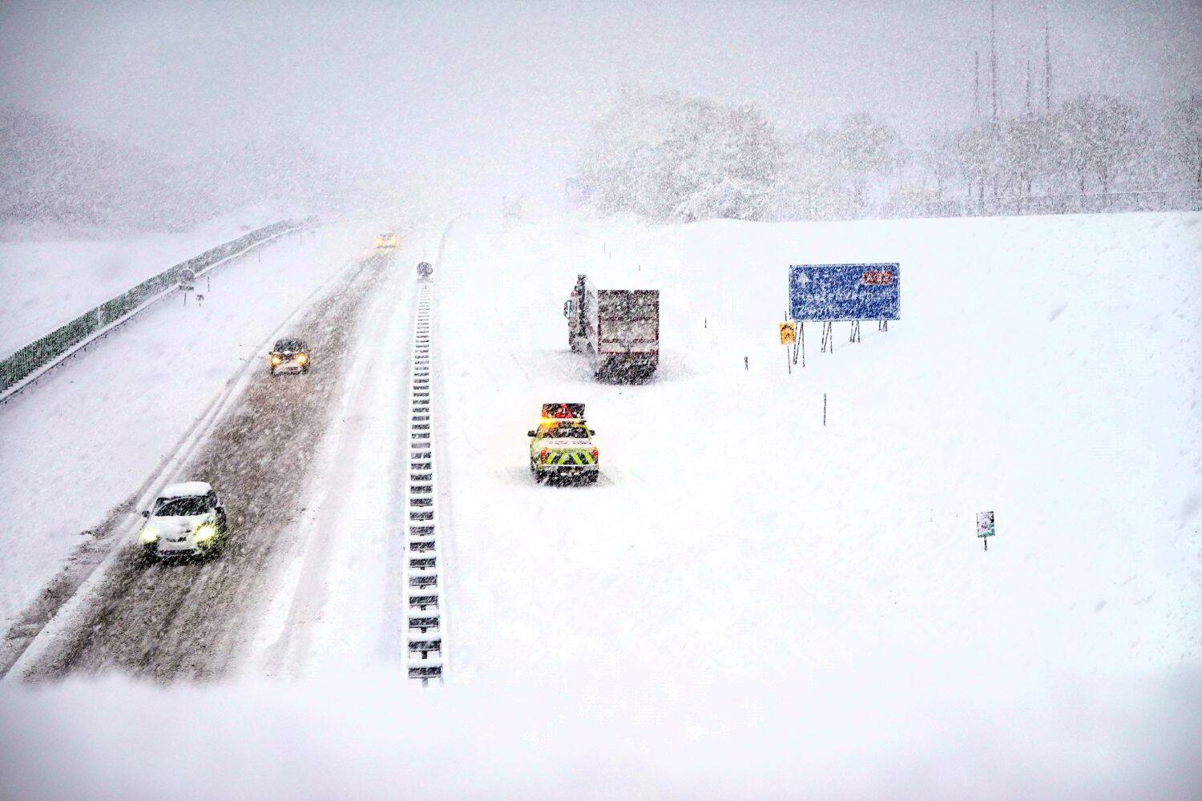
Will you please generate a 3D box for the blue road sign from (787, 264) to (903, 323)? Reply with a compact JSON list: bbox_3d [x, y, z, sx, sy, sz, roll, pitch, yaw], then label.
[{"bbox_3d":[10.536,-4.667,112.500,4.770,2.400,0.150,-2,6,-3],"label":"blue road sign"}]

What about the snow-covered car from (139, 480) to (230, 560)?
[{"bbox_3d":[-10.564,3.127,66.362,1.800,1.560,4.300,-2,6,-3],"label":"snow-covered car"}]

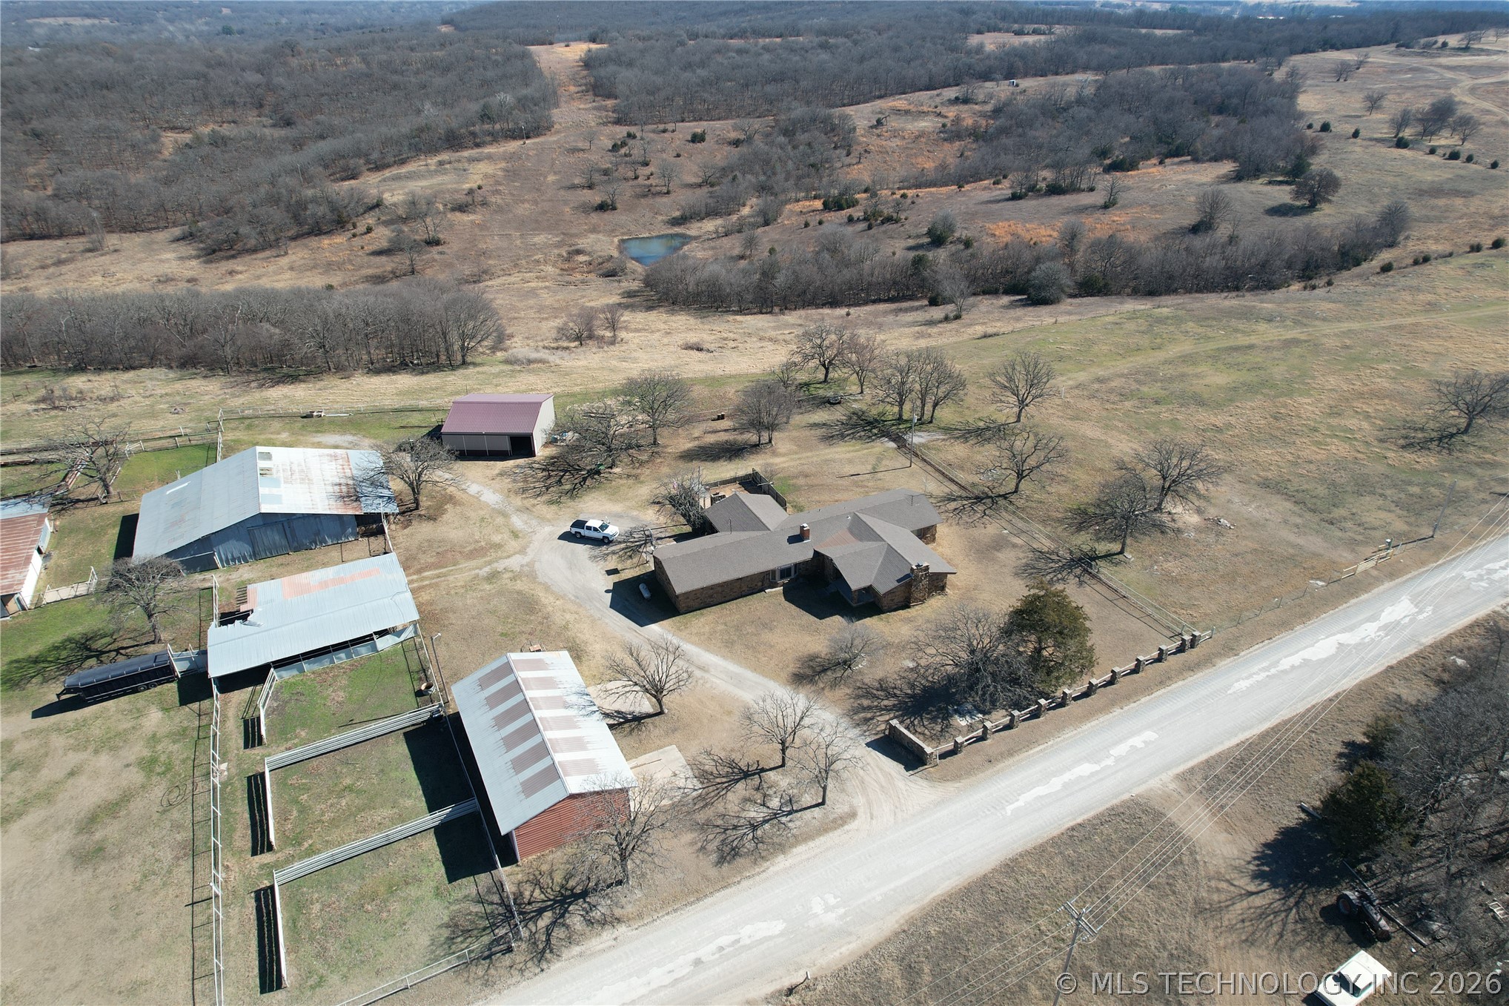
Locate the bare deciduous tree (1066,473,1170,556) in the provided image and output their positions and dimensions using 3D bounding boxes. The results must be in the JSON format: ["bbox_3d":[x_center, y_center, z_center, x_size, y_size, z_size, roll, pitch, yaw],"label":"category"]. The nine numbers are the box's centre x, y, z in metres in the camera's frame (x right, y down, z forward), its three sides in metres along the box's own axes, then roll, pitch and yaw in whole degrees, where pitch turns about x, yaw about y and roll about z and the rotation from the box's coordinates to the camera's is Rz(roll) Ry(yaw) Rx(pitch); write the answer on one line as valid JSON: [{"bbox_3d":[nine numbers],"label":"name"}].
[{"bbox_3d":[41.905,1.893,106.378,11.200,9.400,11.200,0,30,0],"label":"bare deciduous tree"}]

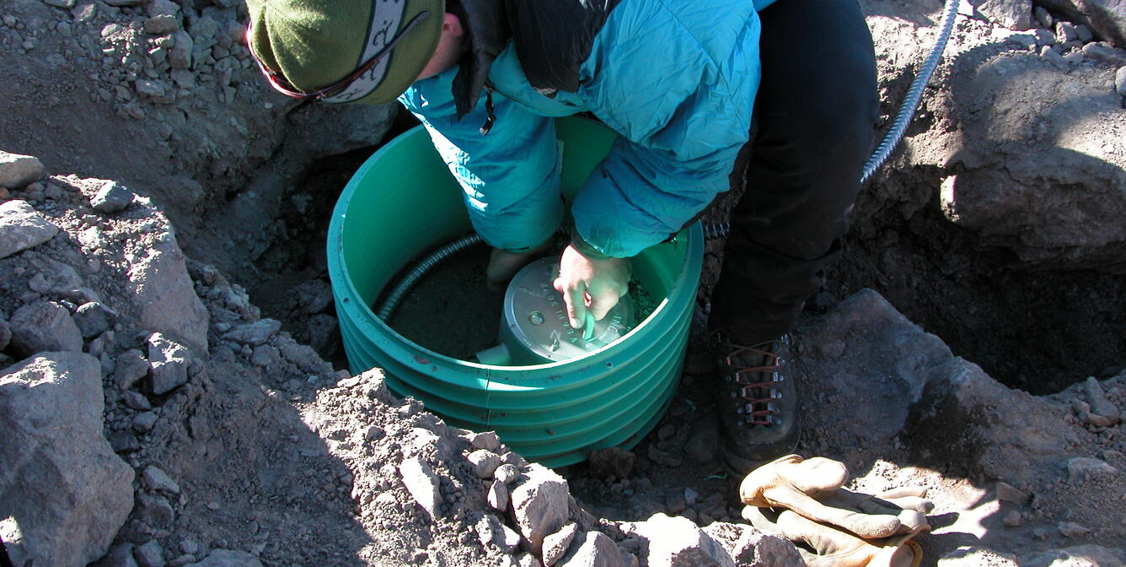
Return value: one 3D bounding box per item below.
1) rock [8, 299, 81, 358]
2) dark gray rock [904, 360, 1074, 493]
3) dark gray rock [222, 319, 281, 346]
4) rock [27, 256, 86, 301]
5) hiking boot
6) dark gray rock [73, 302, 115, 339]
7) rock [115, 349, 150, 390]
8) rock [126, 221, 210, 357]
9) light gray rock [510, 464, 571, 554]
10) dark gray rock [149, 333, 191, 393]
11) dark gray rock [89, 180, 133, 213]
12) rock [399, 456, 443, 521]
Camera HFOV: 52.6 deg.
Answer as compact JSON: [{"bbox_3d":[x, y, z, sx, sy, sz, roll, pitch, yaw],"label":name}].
[{"bbox_3d":[-0.670,0.058,1.476,0.082,0.055,0.066,10,52,6],"label":"rock"},{"bbox_3d":[0.575,0.191,1.540,0.210,0.130,0.155,12,53,9],"label":"dark gray rock"},{"bbox_3d":[-0.432,0.068,1.577,0.080,0.026,0.033,-6,52,-6],"label":"dark gray rock"},{"bbox_3d":[-0.636,-0.005,1.430,0.075,0.045,0.055,12,53,9],"label":"rock"},{"bbox_3d":[0.267,0.096,1.578,0.110,0.160,0.290,0,52,0],"label":"hiking boot"},{"bbox_3d":[-0.580,0.046,1.410,0.052,0.045,0.043,0,52,0],"label":"dark gray rock"},{"bbox_3d":[-0.562,0.112,1.487,0.041,0.036,0.050,-10,53,-9],"label":"rock"},{"bbox_3d":[-0.539,0.001,1.550,0.105,0.075,0.212,-10,53,-9],"label":"rock"},{"bbox_3d":[-0.030,0.294,1.485,0.076,0.073,0.112,-6,52,-6],"label":"light gray rock"},{"bbox_3d":[-0.487,0.098,1.410,0.053,0.058,0.055,0,52,0],"label":"dark gray rock"},{"bbox_3d":[-0.632,-0.122,1.594,0.056,0.034,0.041,-10,53,-9],"label":"dark gray rock"},{"bbox_3d":[-0.180,0.260,1.444,0.041,0.036,0.086,-18,54,-15],"label":"rock"}]

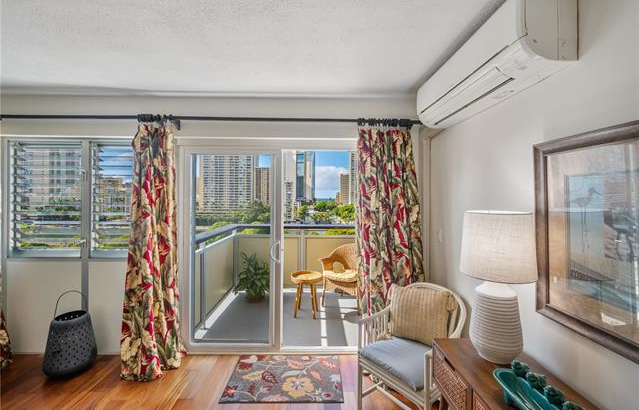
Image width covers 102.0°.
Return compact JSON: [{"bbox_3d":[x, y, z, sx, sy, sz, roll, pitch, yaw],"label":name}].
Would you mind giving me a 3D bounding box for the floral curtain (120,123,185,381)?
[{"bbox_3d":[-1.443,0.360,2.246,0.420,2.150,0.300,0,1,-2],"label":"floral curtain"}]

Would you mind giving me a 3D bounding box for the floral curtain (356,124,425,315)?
[{"bbox_3d":[0.627,0.360,2.278,0.620,2.150,0.280,0,1,-2],"label":"floral curtain"}]

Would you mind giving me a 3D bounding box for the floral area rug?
[{"bbox_3d":[-0.273,1.433,2.165,0.930,0.012,0.580,0,1,-2],"label":"floral area rug"}]

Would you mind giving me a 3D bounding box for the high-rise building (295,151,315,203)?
[{"bbox_3d":[-20.001,-35.702,348.854,26.000,90.000,24.000,0,1,-2],"label":"high-rise building"}]

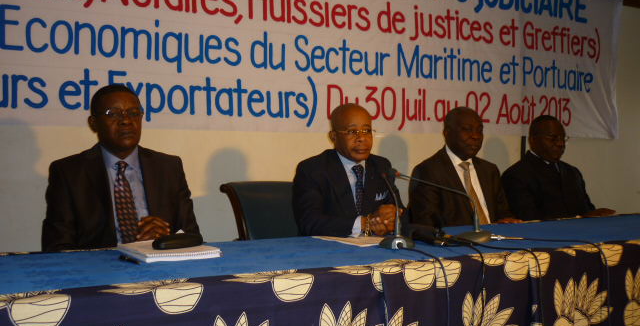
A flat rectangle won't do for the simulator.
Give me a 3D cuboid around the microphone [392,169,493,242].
[{"bbox_3d":[0.469,0.155,2.370,0.410,0.270,0.120,0,0,32],"label":"microphone"}]

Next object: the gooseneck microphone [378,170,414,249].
[{"bbox_3d":[0.253,0.166,2.245,0.120,0.260,0.320,0,0,-10],"label":"gooseneck microphone"}]

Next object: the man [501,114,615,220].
[{"bbox_3d":[1.250,0.385,2.980,0.560,1.270,0.800,0,0,-27],"label":"man"}]

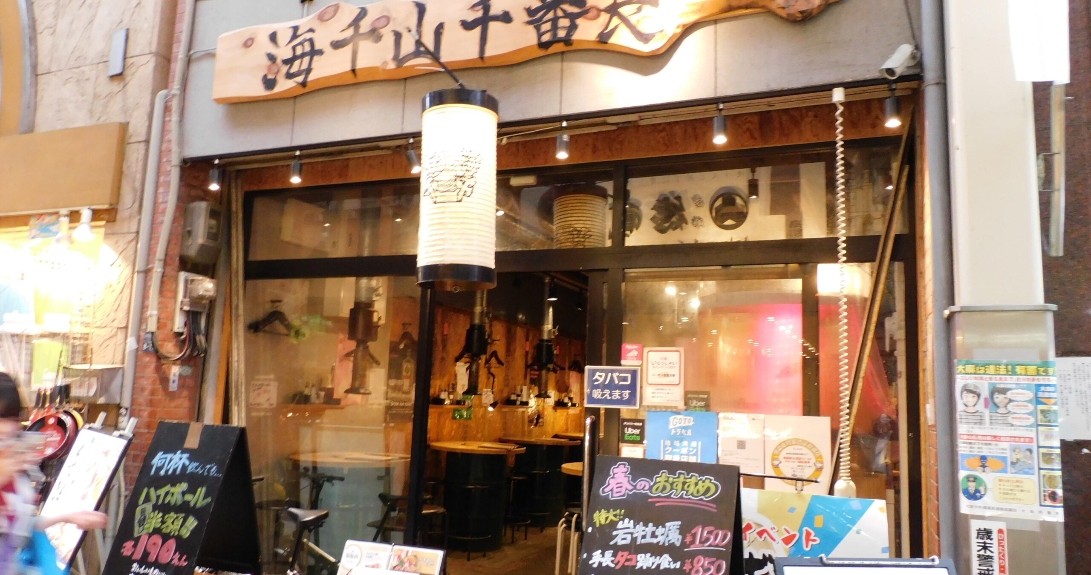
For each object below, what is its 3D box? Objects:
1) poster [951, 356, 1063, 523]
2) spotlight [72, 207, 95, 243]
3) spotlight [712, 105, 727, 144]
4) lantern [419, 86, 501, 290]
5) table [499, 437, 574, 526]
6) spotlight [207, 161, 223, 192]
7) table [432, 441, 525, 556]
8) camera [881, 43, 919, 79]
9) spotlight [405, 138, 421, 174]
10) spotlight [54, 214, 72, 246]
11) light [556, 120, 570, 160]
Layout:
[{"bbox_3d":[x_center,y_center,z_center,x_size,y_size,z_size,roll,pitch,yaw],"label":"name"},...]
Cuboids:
[{"bbox_3d":[1.550,0.505,2.536,0.300,0.515,0.030,-2,-9,28],"label":"poster"},{"bbox_3d":[-2.774,-0.374,4.546,0.135,0.200,0.135,-1,-8,22],"label":"spotlight"},{"bbox_3d":[0.778,-0.727,3.372,0.063,0.168,0.063,-1,-8,23],"label":"spotlight"},{"bbox_3d":[-0.398,-0.438,3.485,0.335,0.865,0.335,2,-8,3],"label":"lantern"},{"bbox_3d":[-0.075,2.172,8.501,0.910,0.910,0.910,2,-8,0],"label":"table"},{"bbox_3d":[-1.973,-0.669,4.518,0.065,0.180,0.065,-1,-8,22],"label":"spotlight"},{"bbox_3d":[-0.656,1.962,7.152,0.910,0.920,0.910,2,-8,0],"label":"table"},{"bbox_3d":[1.411,-0.903,3.018,0.090,0.185,0.078,46,-22,-13],"label":"camera"},{"bbox_3d":[-0.696,-0.694,3.987,0.075,0.180,0.085,-1,-8,22],"label":"spotlight"},{"bbox_3d":[-2.941,-0.353,4.612,0.125,0.200,0.135,-1,-8,22],"label":"spotlight"},{"bbox_3d":[0.085,-0.715,3.677,0.062,0.185,0.065,2,-7,0],"label":"light"}]

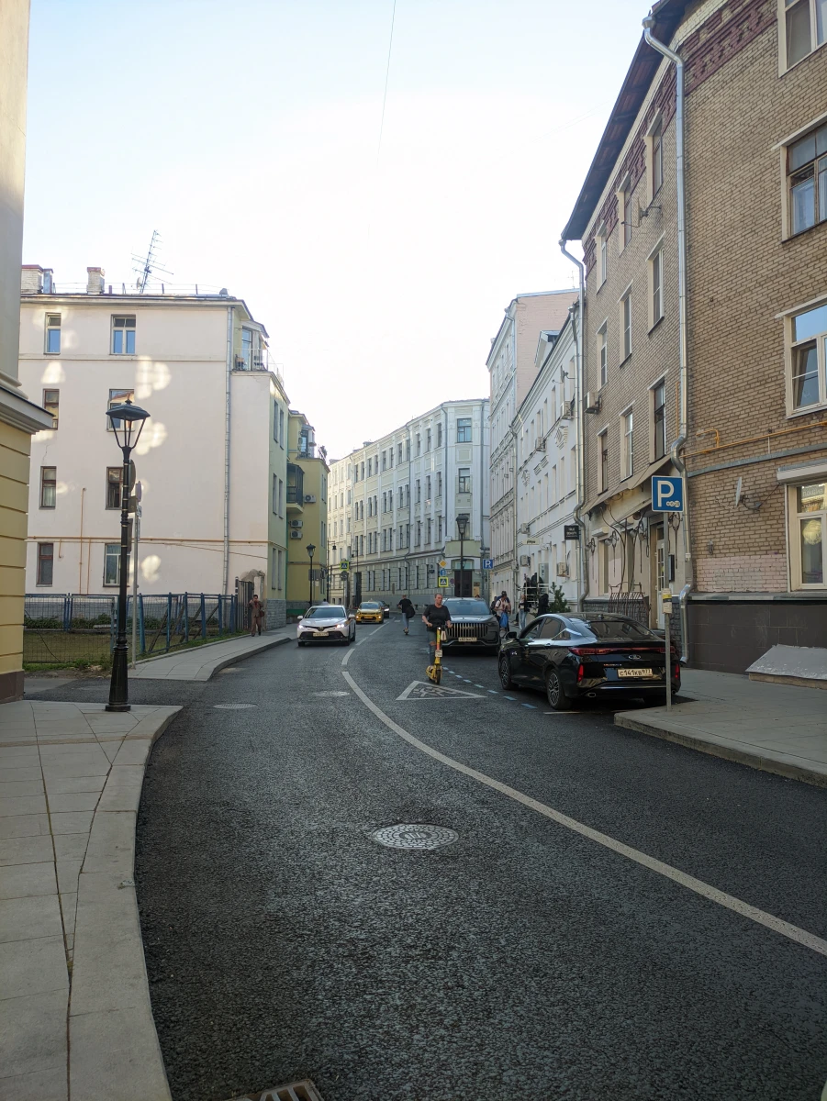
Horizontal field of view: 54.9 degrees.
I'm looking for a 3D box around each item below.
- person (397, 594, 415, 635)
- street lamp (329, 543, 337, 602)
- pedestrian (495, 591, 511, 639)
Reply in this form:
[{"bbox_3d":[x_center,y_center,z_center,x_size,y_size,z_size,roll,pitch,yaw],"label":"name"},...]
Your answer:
[{"bbox_3d":[-0.324,2.874,36.093,0.680,1.700,0.480,0,-3,-1],"label":"person"},{"bbox_3d":[-5.823,2.121,56.972,0.680,5.770,0.300,0,-3,0],"label":"street lamp"},{"bbox_3d":[3.318,2.436,29.609,0.560,1.780,0.400,0,-3,9],"label":"pedestrian"}]

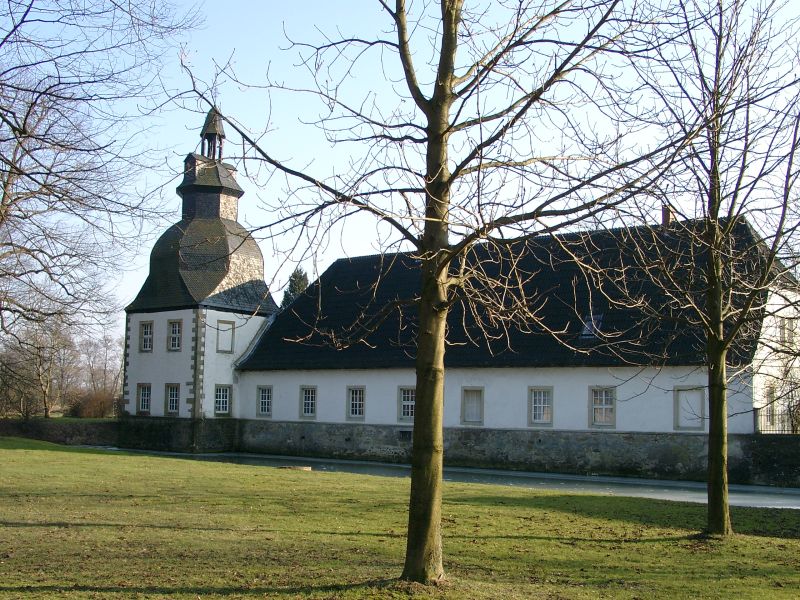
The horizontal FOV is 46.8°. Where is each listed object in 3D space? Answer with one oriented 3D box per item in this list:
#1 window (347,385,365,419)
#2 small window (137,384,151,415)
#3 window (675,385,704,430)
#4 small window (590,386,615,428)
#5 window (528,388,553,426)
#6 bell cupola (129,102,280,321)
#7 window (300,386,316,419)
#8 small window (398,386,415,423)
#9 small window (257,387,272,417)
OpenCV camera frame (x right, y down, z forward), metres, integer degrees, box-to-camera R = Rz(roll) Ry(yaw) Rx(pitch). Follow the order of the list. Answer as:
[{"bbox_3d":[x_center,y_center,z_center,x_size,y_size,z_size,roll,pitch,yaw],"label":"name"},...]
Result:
[{"bbox_3d":[-1.877,4.468,39.763,1.020,1.520,0.200,-4,-8,35],"label":"window"},{"bbox_3d":[-14.211,5.530,51.496,1.224,1.803,0.220,-4,-8,35],"label":"small window"},{"bbox_3d":[9.930,3.733,31.546,1.069,1.520,0.200,-4,-8,35],"label":"window"},{"bbox_3d":[7.331,3.894,33.350,1.049,1.520,0.200,-4,-8,35],"label":"small window"},{"bbox_3d":[5.311,4.022,34.752,1.030,1.520,0.200,-4,-8,35],"label":"window"},{"bbox_3d":[-11.286,-5.209,54.393,6.293,12.512,6.293,-4,-8,35],"label":"bell cupola"},{"bbox_3d":[-3.803,4.325,38.920,0.949,1.425,0.200,-3,-6,34],"label":"window"},{"bbox_3d":[0.339,4.331,38.214,1.020,1.520,0.200,-4,-8,35],"label":"small window"},{"bbox_3d":[-6.257,4.740,42.813,0.990,1.520,0.200,-4,-8,35],"label":"small window"}]

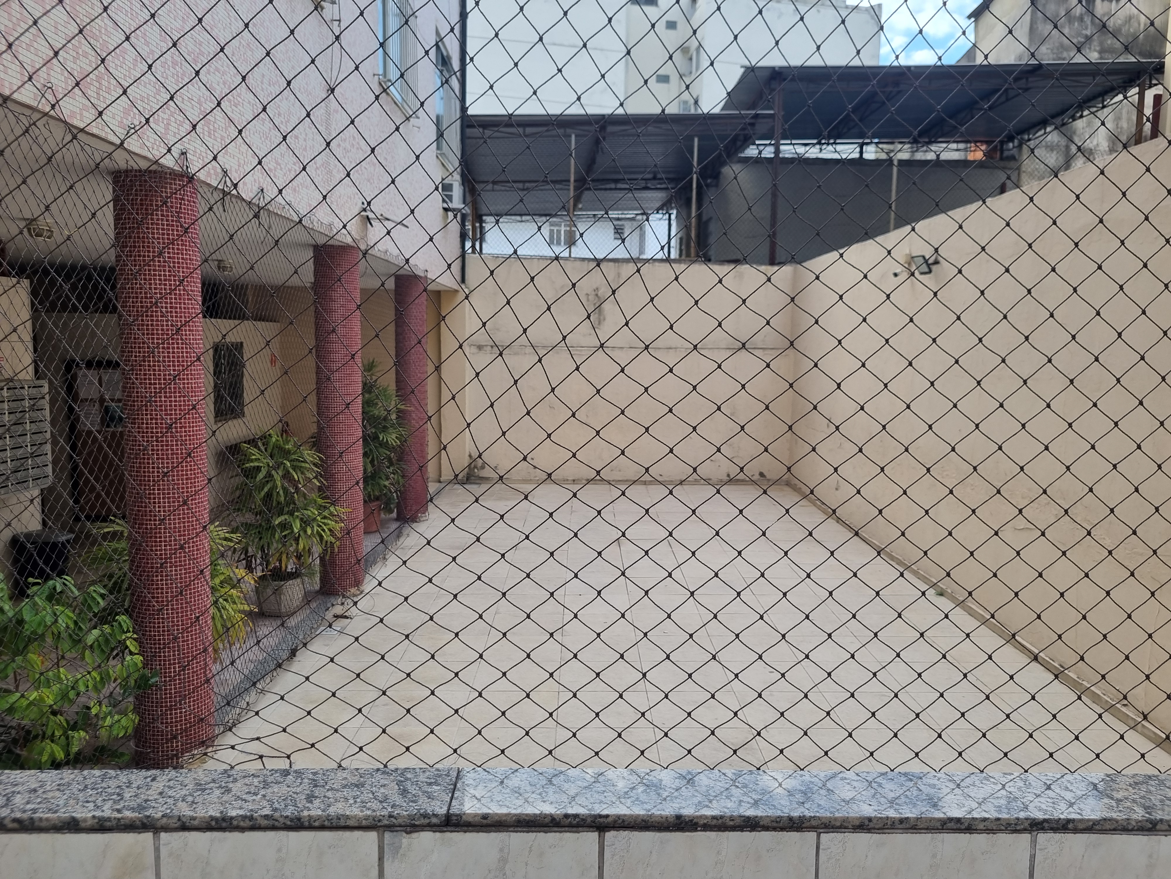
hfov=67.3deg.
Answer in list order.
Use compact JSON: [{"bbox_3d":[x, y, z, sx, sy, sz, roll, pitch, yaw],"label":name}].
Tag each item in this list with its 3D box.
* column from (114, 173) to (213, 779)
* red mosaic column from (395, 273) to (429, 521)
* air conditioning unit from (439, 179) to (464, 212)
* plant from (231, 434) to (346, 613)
[{"bbox_3d":[-2.156,0.179,4.536,0.384,2.987,0.384,1,6,0],"label":"column"},{"bbox_3d":[-2.142,-0.500,10.866,0.384,2.987,0.384,1,6,0],"label":"red mosaic column"},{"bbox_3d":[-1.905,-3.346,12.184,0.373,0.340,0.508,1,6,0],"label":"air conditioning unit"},{"bbox_3d":[-2.392,0.660,7.147,0.884,1.467,0.850,1,6,0],"label":"plant"}]

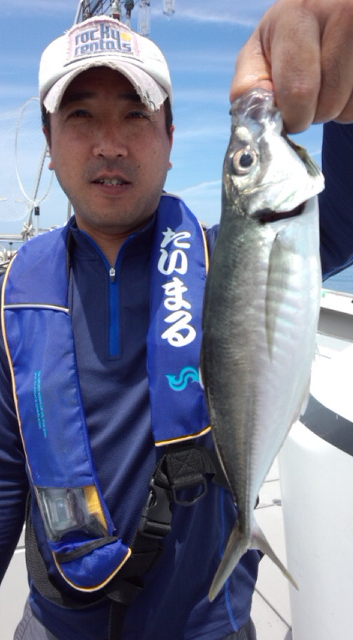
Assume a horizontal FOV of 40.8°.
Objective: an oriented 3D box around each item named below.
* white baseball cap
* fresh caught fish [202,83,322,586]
[{"bbox_3d":[-0.094,-0.316,0.620,0.178,0.150,0.260,0,2,-7],"label":"white baseball cap"},{"bbox_3d":[0.045,0.024,0.250,0.064,0.272,0.040,0,10,0],"label":"fresh caught fish"}]

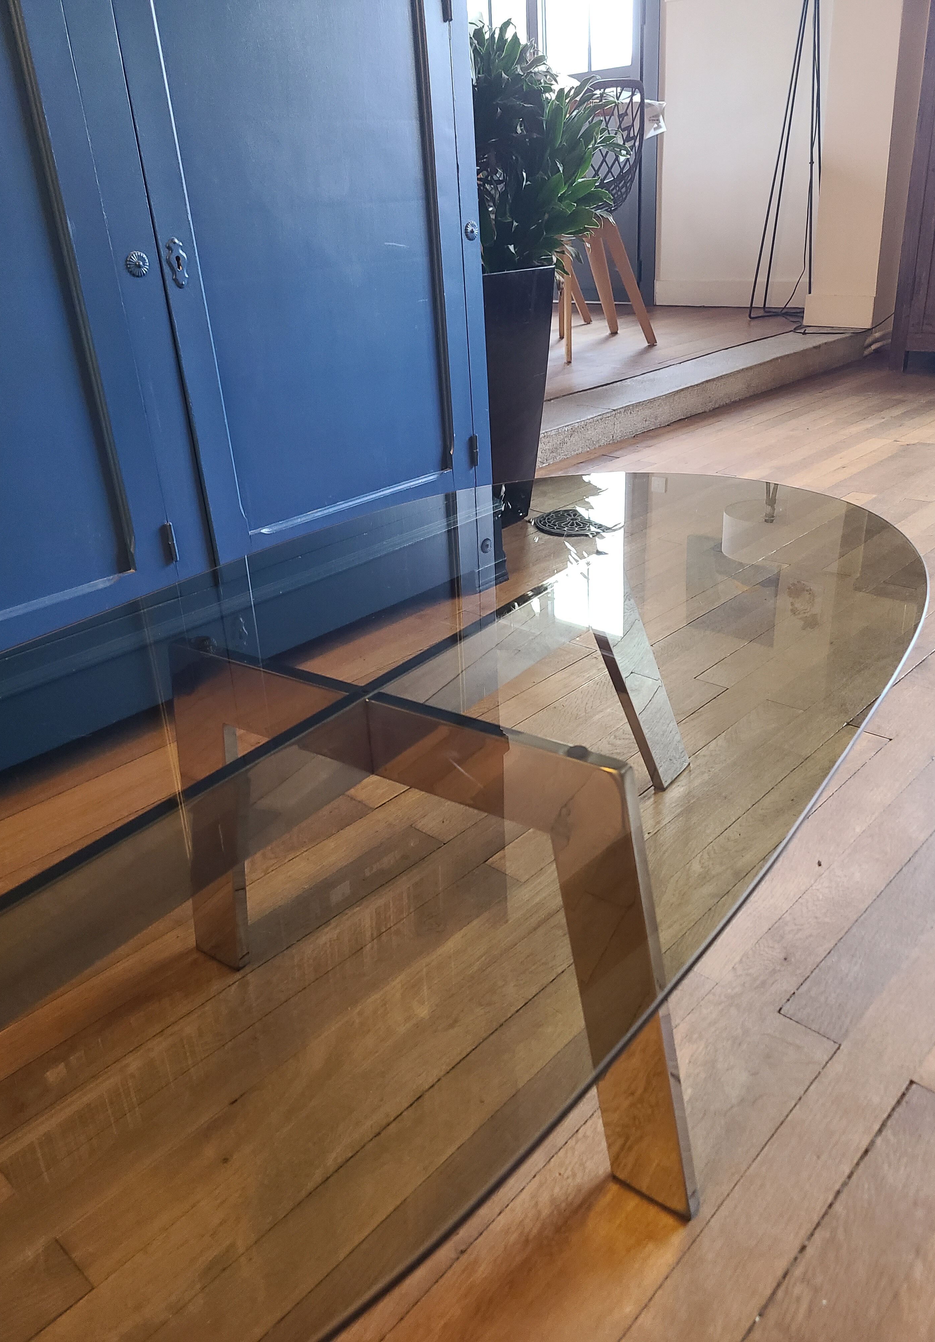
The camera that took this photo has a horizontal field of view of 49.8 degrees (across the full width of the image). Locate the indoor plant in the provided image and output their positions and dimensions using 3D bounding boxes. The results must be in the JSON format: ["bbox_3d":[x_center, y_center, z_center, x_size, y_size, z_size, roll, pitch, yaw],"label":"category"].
[{"bbox_3d":[0.015,-0.830,2.215,0.551,1.013,0.581,-23,32,-33],"label":"indoor plant"}]

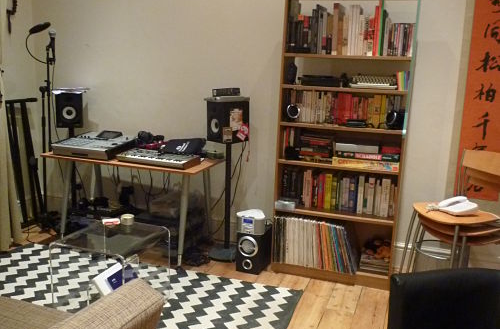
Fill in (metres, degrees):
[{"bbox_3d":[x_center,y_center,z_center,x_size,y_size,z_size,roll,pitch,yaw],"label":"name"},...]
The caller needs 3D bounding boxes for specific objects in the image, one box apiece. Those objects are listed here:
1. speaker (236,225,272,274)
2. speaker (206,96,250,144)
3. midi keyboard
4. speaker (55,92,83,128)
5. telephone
[{"bbox_3d":[0.033,0.571,3.285,0.164,0.281,0.237,7,13,20],"label":"speaker"},{"bbox_3d":[-0.146,-0.300,3.302,0.185,0.277,0.225,13,16,43],"label":"speaker"},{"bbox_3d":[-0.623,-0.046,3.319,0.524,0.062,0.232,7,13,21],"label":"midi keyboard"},{"bbox_3d":[-1.378,-0.429,3.698,0.185,0.277,0.225,-1,12,-16],"label":"speaker"},{"bbox_3d":[1.209,0.229,2.800,0.205,0.075,0.160,-4,13,-29],"label":"telephone"}]

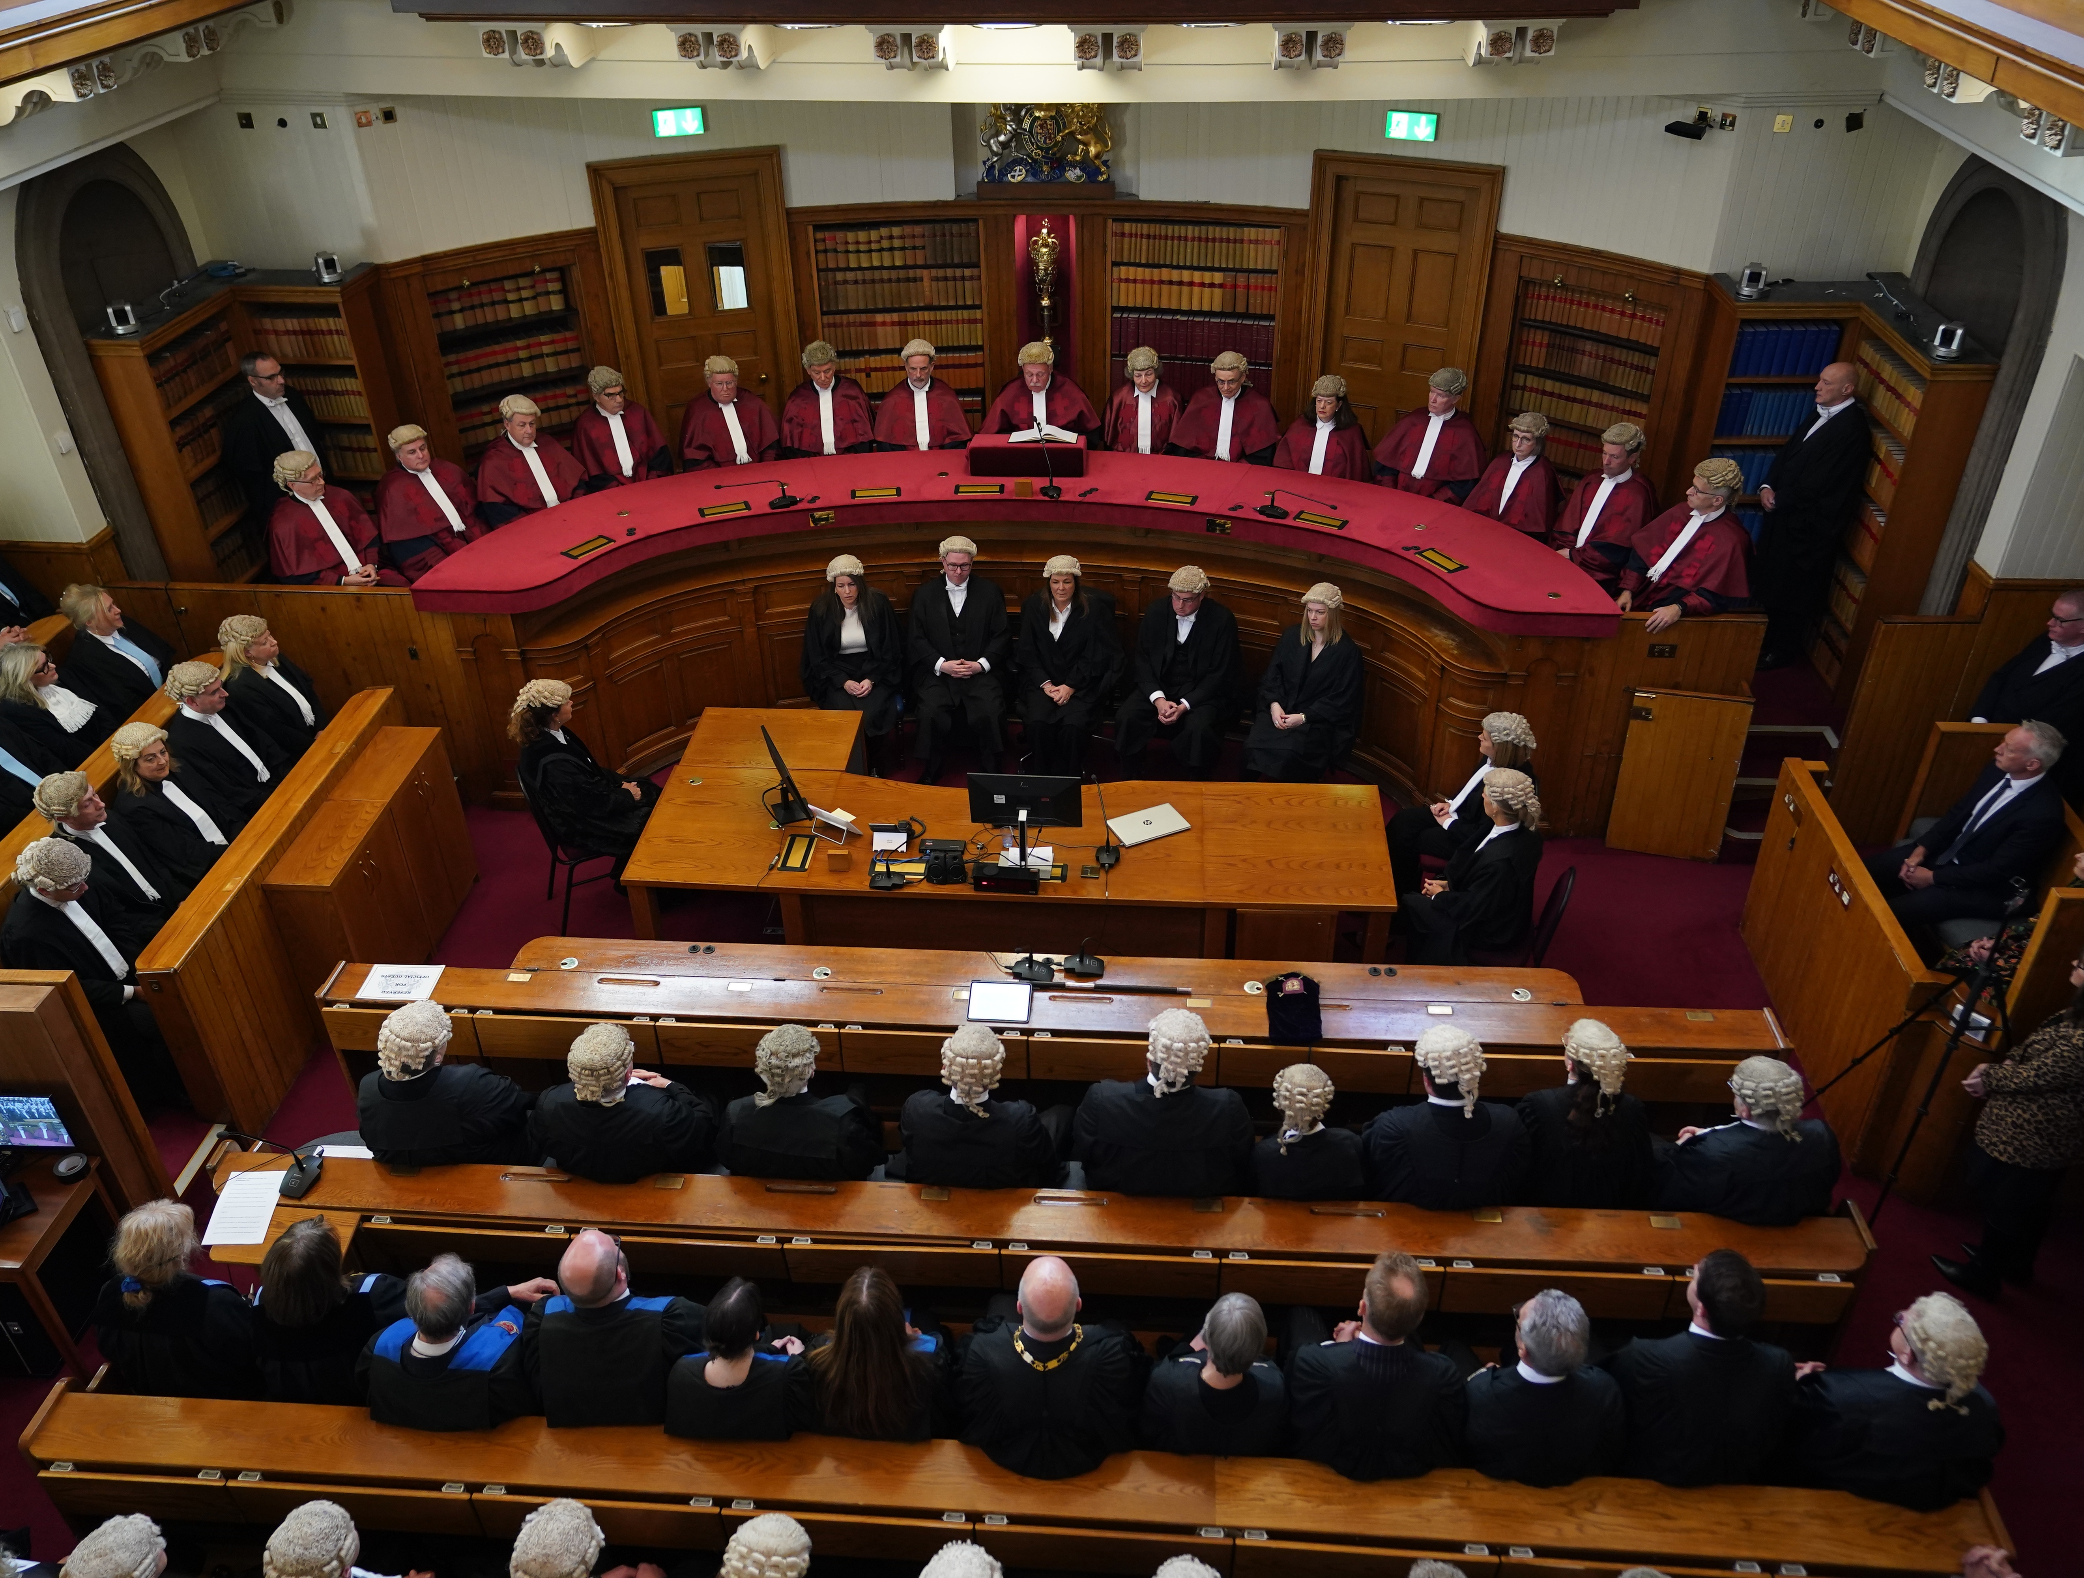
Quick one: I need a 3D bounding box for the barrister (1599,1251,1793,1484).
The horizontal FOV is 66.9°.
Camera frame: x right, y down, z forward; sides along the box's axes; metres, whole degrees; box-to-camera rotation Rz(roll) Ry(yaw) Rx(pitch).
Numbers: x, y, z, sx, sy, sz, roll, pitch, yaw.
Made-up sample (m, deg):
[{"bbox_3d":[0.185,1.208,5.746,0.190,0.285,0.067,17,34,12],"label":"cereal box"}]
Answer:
[{"bbox_3d":[2.019,1.816,5.160,0.560,1.380,0.800,0,34,2],"label":"barrister"}]

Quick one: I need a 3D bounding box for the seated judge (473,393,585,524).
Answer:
[{"bbox_3d":[-2.986,-1.714,9.652,0.640,1.300,0.780,-21,39,-27],"label":"seated judge"}]

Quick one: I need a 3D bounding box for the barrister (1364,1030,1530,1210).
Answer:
[{"bbox_3d":[1.412,1.302,5.714,0.570,1.400,0.720,2,34,4],"label":"barrister"}]

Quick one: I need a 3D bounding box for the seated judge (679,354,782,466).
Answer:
[{"bbox_3d":[-1.879,-1.964,9.842,0.640,1.370,0.800,-10,34,-13],"label":"seated judge"}]

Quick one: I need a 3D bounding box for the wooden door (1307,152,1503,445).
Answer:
[{"bbox_3d":[2.356,-3.079,10.645,1.250,2.235,0.150,16,37,24],"label":"wooden door"}]

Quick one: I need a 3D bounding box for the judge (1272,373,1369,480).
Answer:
[{"bbox_3d":[1.710,-1.918,9.864,0.570,1.220,0.760,10,36,16],"label":"judge"}]

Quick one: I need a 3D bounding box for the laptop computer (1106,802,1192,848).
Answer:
[{"bbox_3d":[0.491,0.172,7.235,0.328,0.018,0.215,-16,37,-21],"label":"laptop computer"}]

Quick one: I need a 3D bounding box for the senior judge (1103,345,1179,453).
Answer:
[{"bbox_3d":[0.583,-1.928,9.454,0.485,1.343,0.758,4,35,7],"label":"senior judge"}]

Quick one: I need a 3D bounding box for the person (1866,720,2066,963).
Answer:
[{"bbox_3d":[3.991,0.302,6.849,0.758,1.353,0.566,3,34,6],"label":"person"}]

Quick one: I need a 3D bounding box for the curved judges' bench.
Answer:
[{"bbox_3d":[-0.146,-0.881,8.901,7.171,1.394,2.020,1,34,3],"label":"curved judges' bench"}]

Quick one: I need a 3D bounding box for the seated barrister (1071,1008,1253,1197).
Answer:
[{"bbox_3d":[0.457,1.200,5.791,0.600,1.360,0.800,1,33,4],"label":"seated barrister"}]

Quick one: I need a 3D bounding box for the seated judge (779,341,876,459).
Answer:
[{"bbox_3d":[-1.314,-2.090,10.014,0.640,1.370,0.800,-6,33,-8],"label":"seated judge"}]

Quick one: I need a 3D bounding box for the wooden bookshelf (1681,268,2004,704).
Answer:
[{"bbox_3d":[4.293,-1.702,8.845,1.093,1.900,1.521,1,34,4],"label":"wooden bookshelf"}]

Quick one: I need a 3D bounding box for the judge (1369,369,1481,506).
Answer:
[{"bbox_3d":[2.148,-1.671,9.004,0.606,1.394,0.758,20,39,28],"label":"judge"}]

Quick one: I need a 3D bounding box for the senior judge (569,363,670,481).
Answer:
[{"bbox_3d":[-2.614,-1.990,10.048,0.620,1.300,0.780,-14,36,-18],"label":"senior judge"}]

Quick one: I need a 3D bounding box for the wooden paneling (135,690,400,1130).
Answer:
[{"bbox_3d":[-3.378,0.519,7.266,0.172,1.000,2.141,1,34,3],"label":"wooden paneling"}]

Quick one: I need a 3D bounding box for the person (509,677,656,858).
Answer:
[{"bbox_3d":[-2.229,-0.016,8.112,0.820,1.280,0.560,-13,36,-17],"label":"person"}]

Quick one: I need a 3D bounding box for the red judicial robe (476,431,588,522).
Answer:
[{"bbox_3d":[-3.020,-1.749,9.689,0.640,0.800,0.600,-21,39,-27],"label":"red judicial robe"}]

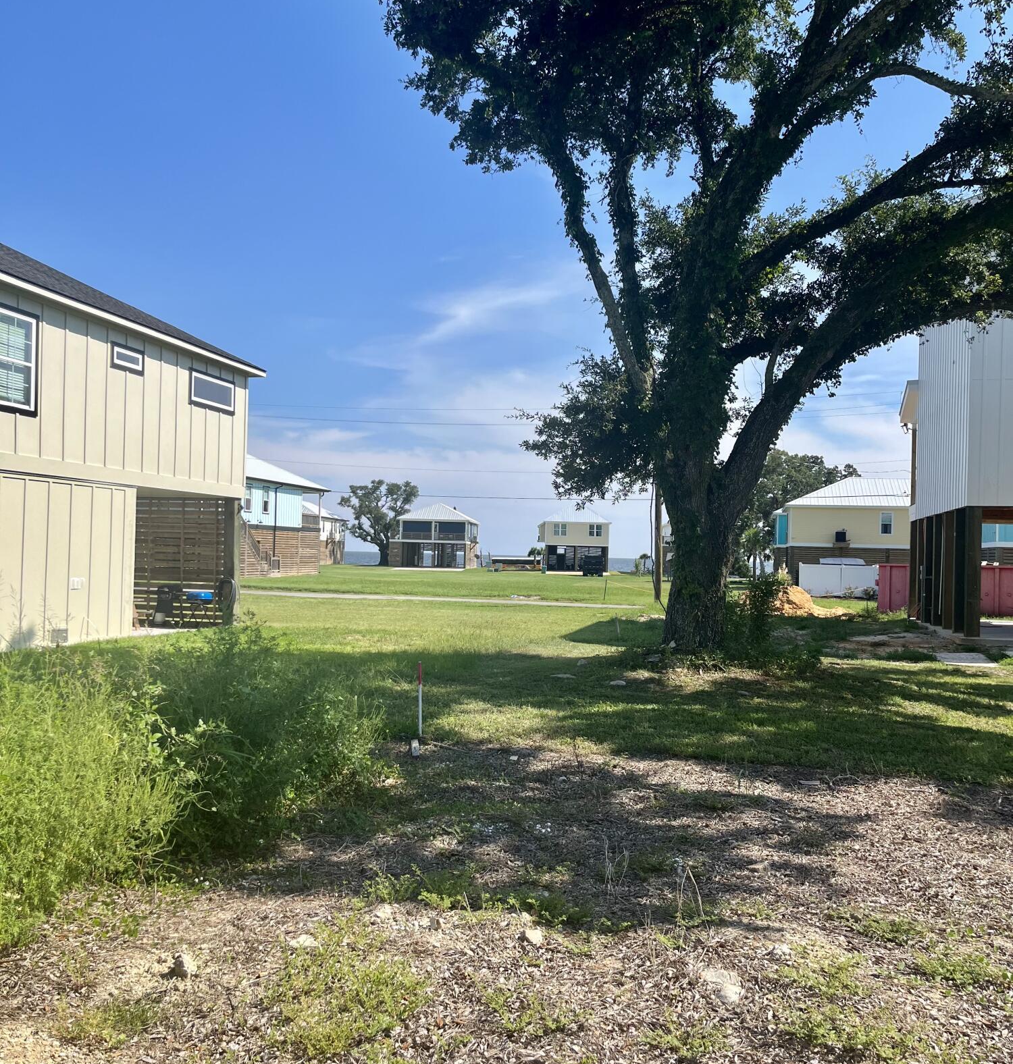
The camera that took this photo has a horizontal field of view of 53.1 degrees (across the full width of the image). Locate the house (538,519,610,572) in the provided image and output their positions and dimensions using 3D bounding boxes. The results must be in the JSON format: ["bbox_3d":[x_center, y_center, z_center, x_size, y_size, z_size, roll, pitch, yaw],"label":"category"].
[{"bbox_3d":[7.190,0.725,111.000,7.300,7.750,12.000,2,-1,-2],"label":"house"}]

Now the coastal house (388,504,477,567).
[{"bbox_3d":[-8.280,0.554,119.200,8.800,7.600,12.500,1,-1,5],"label":"coastal house"}]

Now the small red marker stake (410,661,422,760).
[{"bbox_3d":[-0.755,1.490,8.600,0.060,0.770,0.050,2,-1,0],"label":"small red marker stake"}]

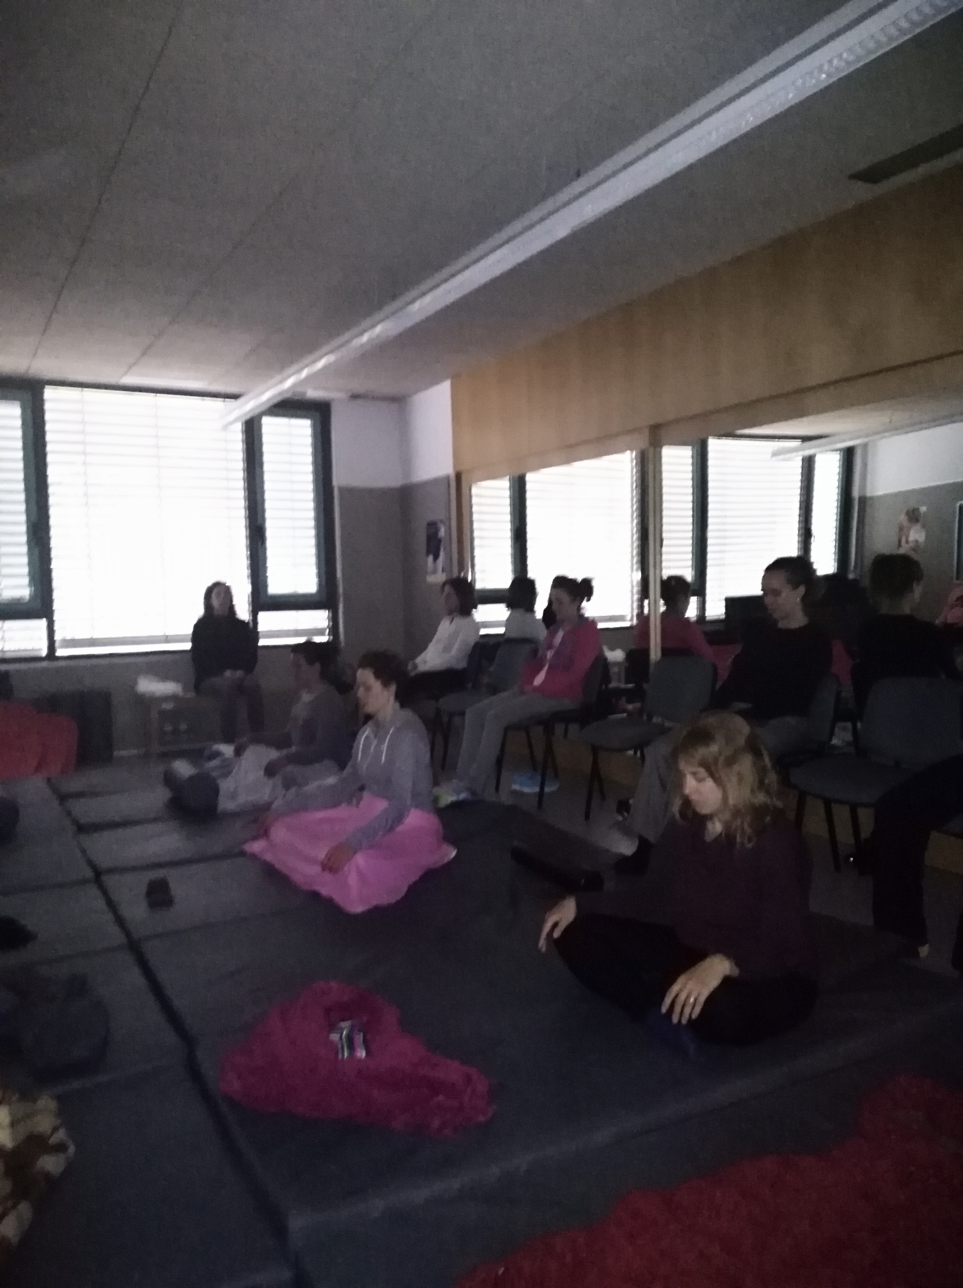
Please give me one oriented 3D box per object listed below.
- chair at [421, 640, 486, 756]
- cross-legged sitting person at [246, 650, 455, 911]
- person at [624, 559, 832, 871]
[{"bbox_3d":[-0.306,0.391,6.871,0.570,0.820,0.530,-3,4,-29],"label":"chair"},{"bbox_3d":[-0.492,0.488,4.011,0.760,0.895,0.880,-3,4,-30],"label":"cross-legged sitting person"},{"bbox_3d":[1.080,0.294,4.086,0.960,1.318,0.550,-3,4,-24],"label":"person"}]

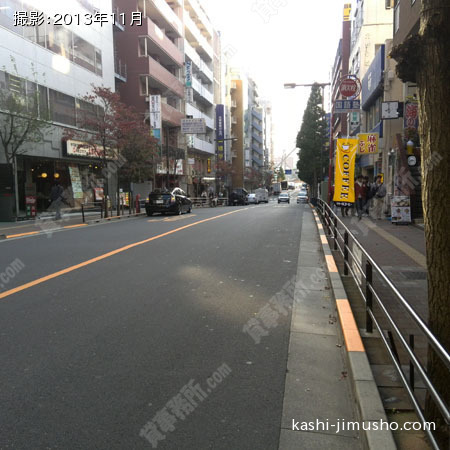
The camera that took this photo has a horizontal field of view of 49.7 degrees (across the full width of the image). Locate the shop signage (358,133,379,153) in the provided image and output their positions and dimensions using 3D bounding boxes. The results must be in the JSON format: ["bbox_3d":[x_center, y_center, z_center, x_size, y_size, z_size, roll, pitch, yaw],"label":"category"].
[{"bbox_3d":[6.546,-3.719,22.200,0.980,0.940,0.180,1,5,12],"label":"shop signage"}]

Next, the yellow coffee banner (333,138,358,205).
[{"bbox_3d":[3.184,-1.372,12.800,0.600,1.780,0.050,4,5,11],"label":"yellow coffee banner"}]

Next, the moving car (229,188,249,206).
[{"bbox_3d":[1.574,-3.070,53.400,1.700,1.830,4.600,0,5,9],"label":"moving car"}]

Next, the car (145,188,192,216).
[{"bbox_3d":[-3.052,-1.365,27.420,1.745,1.490,4.450,0,5,9],"label":"car"}]

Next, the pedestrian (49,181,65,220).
[{"bbox_3d":[-7.547,-1.065,21.800,0.520,1.640,0.500,0,5,9],"label":"pedestrian"}]

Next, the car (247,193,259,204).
[{"bbox_3d":[3.509,-3.469,65.000,1.700,1.460,4.500,0,5,9],"label":"car"}]

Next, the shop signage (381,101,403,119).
[{"bbox_3d":[5.982,-4.089,17.300,0.760,0.620,0.180,1,5,13],"label":"shop signage"}]

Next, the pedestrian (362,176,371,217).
[{"bbox_3d":[5.894,-1.180,20.100,0.500,1.650,0.420,0,5,9],"label":"pedestrian"}]

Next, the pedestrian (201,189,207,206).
[{"bbox_3d":[-1.976,-2.539,44.800,0.500,1.660,0.350,0,5,9],"label":"pedestrian"}]

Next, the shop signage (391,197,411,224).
[{"bbox_3d":[5.648,-0.460,15.600,0.640,0.900,0.450,0,5,9],"label":"shop signage"}]

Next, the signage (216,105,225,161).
[{"bbox_3d":[-0.545,-11.697,61.500,1.000,7.100,0.300,0,5,9],"label":"signage"}]

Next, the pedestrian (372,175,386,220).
[{"bbox_3d":[5.691,-1.014,17.900,0.550,1.650,0.420,0,5,14],"label":"pedestrian"}]

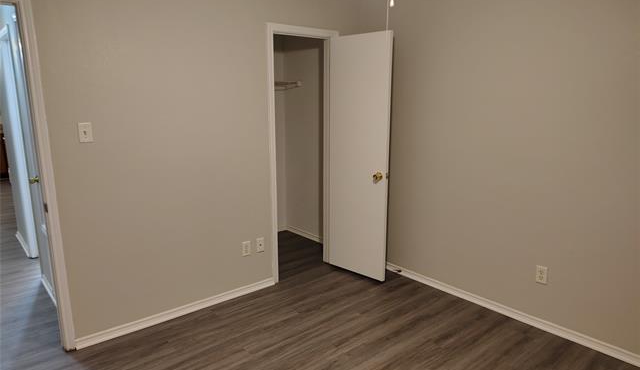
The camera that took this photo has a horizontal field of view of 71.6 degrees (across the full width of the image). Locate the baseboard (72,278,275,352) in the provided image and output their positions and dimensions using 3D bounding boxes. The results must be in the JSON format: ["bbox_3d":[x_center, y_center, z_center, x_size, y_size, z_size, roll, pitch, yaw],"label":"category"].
[{"bbox_3d":[-0.962,0.905,3.257,1.510,0.064,0.014,-10,15,-40],"label":"baseboard"}]

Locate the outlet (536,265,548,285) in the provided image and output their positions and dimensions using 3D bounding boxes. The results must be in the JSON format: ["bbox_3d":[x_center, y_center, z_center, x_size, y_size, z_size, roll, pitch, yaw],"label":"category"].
[{"bbox_3d":[1.491,0.607,2.984,0.009,0.115,0.070,-10,15,-40],"label":"outlet"}]

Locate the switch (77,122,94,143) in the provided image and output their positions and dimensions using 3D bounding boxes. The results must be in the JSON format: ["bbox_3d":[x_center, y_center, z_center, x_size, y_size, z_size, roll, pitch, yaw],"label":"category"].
[{"bbox_3d":[-1.389,-0.312,2.633,0.071,0.115,0.013,-10,15,-40],"label":"switch"}]

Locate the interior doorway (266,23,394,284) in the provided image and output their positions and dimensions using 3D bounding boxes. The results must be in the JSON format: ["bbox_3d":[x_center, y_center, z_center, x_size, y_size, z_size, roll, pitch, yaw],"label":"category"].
[{"bbox_3d":[0.045,-0.196,3.580,0.748,2.090,0.720,-10,15,-40],"label":"interior doorway"}]

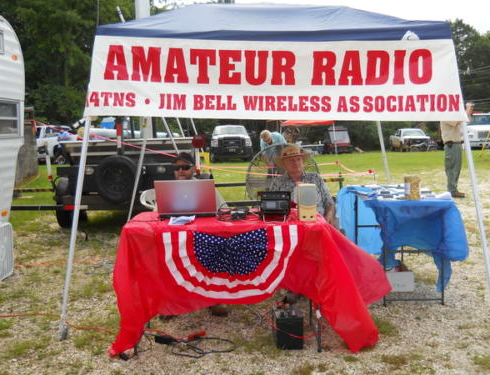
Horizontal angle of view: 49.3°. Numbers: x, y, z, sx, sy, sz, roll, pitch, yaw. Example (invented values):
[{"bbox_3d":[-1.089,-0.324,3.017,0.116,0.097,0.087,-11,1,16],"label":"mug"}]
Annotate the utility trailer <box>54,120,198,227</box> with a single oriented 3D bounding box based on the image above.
[{"bbox_3d":[-1.420,-0.243,7.824,1.880,1.360,2.600,0,7,0],"label":"utility trailer"}]

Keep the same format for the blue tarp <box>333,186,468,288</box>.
[{"bbox_3d":[1.290,0.365,4.573,0.780,0.660,1.300,0,7,0],"label":"blue tarp"}]

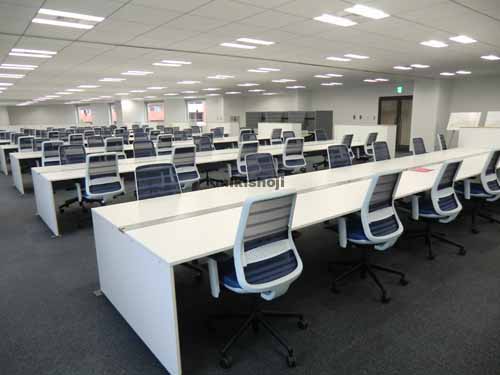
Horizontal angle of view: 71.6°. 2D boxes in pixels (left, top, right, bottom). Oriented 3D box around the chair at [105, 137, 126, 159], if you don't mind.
[{"bbox_3d":[-3.092,-0.609,7.837,0.640,1.000,0.620,-10,15,-38],"label":"chair"}]

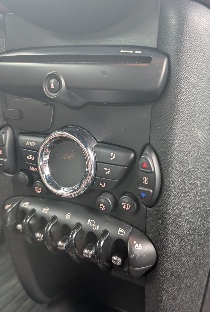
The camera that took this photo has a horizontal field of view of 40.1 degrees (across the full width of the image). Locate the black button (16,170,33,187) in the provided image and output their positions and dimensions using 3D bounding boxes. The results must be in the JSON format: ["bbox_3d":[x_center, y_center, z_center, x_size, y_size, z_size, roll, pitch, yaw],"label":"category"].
[{"bbox_3d":[-0.081,0.023,0.294,0.017,0.017,0.009,8,17,26],"label":"black button"}]

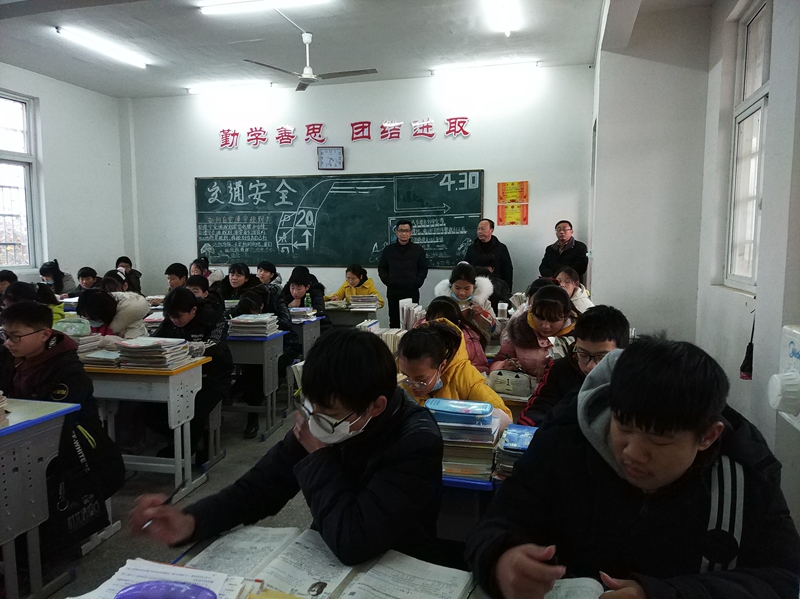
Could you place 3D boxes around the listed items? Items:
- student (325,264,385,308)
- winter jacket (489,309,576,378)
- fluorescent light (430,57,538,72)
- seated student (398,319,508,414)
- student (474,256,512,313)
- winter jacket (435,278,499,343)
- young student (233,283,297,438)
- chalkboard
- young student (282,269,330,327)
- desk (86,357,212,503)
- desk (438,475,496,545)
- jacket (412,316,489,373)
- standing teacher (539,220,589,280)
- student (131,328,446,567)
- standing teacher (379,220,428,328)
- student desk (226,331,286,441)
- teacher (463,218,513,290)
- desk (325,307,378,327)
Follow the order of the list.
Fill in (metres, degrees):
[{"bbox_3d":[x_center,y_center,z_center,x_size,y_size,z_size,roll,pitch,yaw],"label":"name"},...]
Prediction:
[{"bbox_3d":[-0.506,0.200,6.357,0.680,1.210,0.620,2,6,19],"label":"student"},{"bbox_3d":[0.754,0.396,2.892,0.580,0.690,0.500,1,6,11],"label":"winter jacket"},{"bbox_3d":[0.951,-2.643,6.034,1.220,0.070,0.070,2,7,14],"label":"fluorescent light"},{"bbox_3d":[0.173,0.652,2.164,0.600,1.165,0.650,3,6,23],"label":"seated student"},{"bbox_3d":[0.882,0.298,5.110,0.500,1.320,0.650,2,7,14],"label":"student"},{"bbox_3d":[0.503,0.202,4.155,0.530,0.740,0.450,2,7,14],"label":"winter jacket"},{"bbox_3d":[-1.175,0.433,4.607,0.550,1.180,0.800,2,7,14],"label":"young student"},{"bbox_3d":[-0.923,-1.027,6.962,3.972,1.218,0.050,2,7,14],"label":"chalkboard"},{"bbox_3d":[-0.941,0.299,5.420,0.560,1.200,0.630,2,6,14],"label":"young student"},{"bbox_3d":[-1.503,0.754,3.227,0.600,0.735,0.400,1,6,11],"label":"desk"},{"bbox_3d":[0.061,0.951,2.052,0.600,0.760,0.400,2,7,14],"label":"desk"},{"bbox_3d":[0.309,0.410,3.274,0.500,0.620,0.480,2,7,14],"label":"jacket"},{"bbox_3d":[1.837,-0.024,6.034,0.540,1.735,0.360,1,6,11],"label":"standing teacher"},{"bbox_3d":[-0.255,0.683,1.403,0.720,1.255,0.640,3,6,23],"label":"student"},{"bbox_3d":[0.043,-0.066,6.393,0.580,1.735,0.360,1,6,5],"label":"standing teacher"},{"bbox_3d":[-1.263,0.650,4.259,0.600,0.735,0.400,1,6,11],"label":"student desk"},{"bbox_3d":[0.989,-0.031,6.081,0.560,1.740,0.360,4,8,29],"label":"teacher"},{"bbox_3d":[-0.515,0.463,6.139,0.600,0.730,0.400,1,6,11],"label":"desk"}]

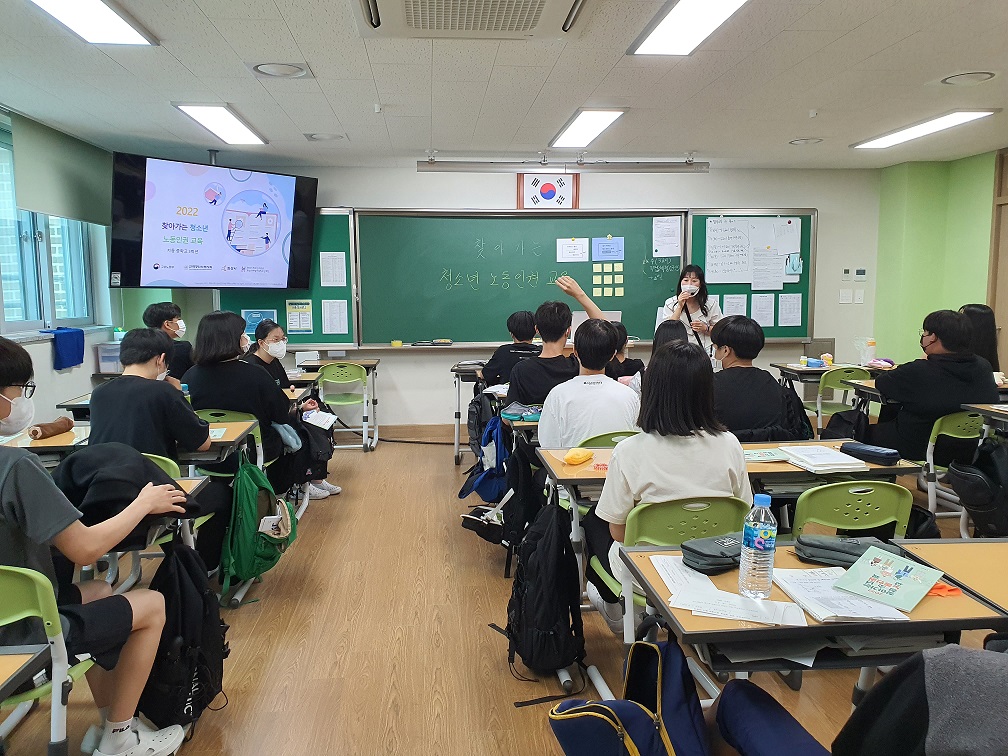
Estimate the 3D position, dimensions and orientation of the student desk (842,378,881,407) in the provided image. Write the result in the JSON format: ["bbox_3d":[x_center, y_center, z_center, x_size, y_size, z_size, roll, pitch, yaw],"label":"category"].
[{"bbox_3d":[2.646,0.414,4.972,0.690,0.755,0.490,-1,7,-5],"label":"student desk"}]

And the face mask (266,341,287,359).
[{"bbox_3d":[-1.486,-0.186,4.931,0.090,0.115,0.130,7,10,20],"label":"face mask"}]

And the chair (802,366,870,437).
[{"bbox_3d":[2.478,0.269,5.738,0.390,0.740,0.480,0,7,0],"label":"chair"}]

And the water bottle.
[{"bbox_3d":[0.487,0.315,1.442,0.066,0.200,0.066,-1,7,-5],"label":"water bottle"}]

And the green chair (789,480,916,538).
[{"bbox_3d":[1.032,0.649,2.498,0.390,0.740,0.480,-1,7,-2],"label":"green chair"}]

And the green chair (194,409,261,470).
[{"bbox_3d":[-1.484,0.536,4.122,0.440,0.790,0.500,0,7,0],"label":"green chair"}]

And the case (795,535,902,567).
[{"bbox_3d":[0.734,0.370,1.617,0.205,0.048,0.100,2,7,16],"label":"case"}]

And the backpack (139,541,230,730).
[{"bbox_3d":[-1.028,0.811,2.458,0.230,0.570,0.290,0,7,7],"label":"backpack"}]

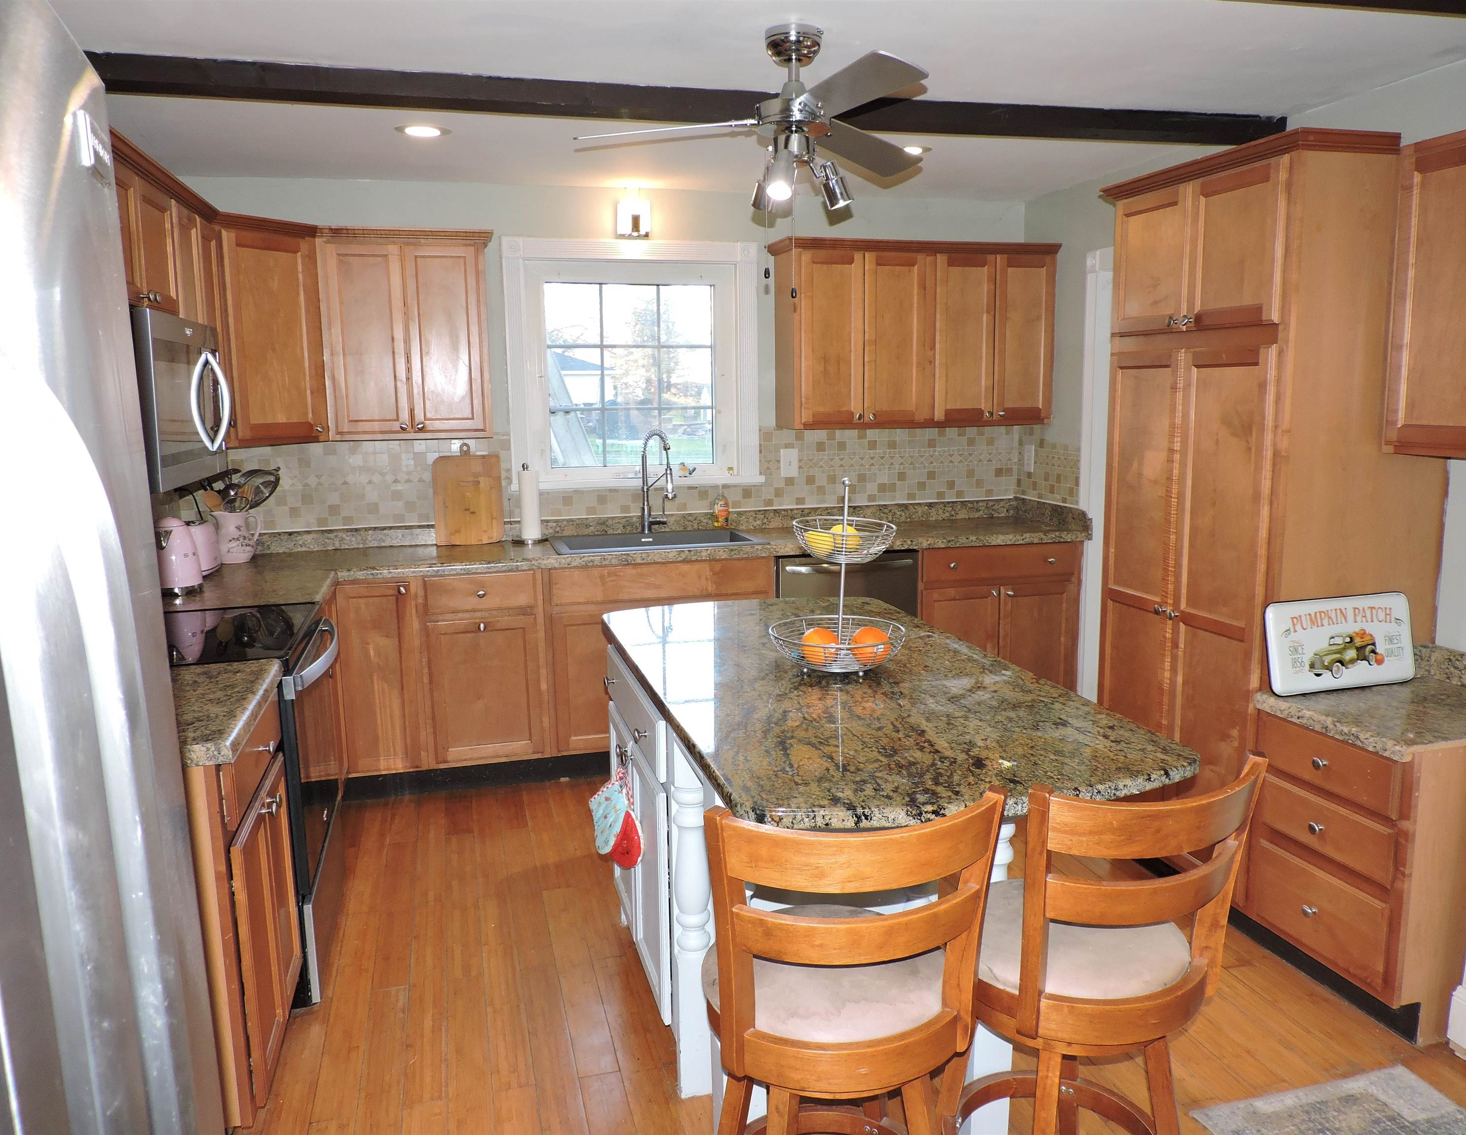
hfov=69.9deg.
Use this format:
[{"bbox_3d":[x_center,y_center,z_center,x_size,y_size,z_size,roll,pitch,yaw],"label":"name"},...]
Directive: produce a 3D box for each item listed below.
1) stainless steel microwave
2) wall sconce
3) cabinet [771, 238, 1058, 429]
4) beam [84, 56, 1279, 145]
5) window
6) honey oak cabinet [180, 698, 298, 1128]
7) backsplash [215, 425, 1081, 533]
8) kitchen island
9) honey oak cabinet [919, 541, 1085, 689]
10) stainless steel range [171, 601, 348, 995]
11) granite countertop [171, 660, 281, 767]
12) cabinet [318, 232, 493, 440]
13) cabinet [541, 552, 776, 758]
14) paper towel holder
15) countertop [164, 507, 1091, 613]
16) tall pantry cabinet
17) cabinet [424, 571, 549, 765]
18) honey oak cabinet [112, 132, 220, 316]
[{"bbox_3d":[-1.618,-0.429,2.719,0.425,0.427,0.752,-3,10,-15],"label":"stainless steel microwave"},{"bbox_3d":[-0.417,-1.504,4.462,0.156,0.190,0.130,-3,10,-15],"label":"wall sconce"},{"bbox_3d":[0.816,-1.044,4.748,1.275,0.804,0.360,-3,10,-15],"label":"cabinet"},{"bbox_3d":[0.006,-1.315,3.014,3.635,0.069,0.151,-3,11,-14],"label":"beam"},{"bbox_3d":[-0.424,-0.890,4.619,1.140,1.052,0.120,-3,11,-14],"label":"window"},{"bbox_3d":[-1.352,0.749,2.318,0.635,0.834,0.615,-3,11,-14],"label":"honey oak cabinet"},{"bbox_3d":[-0.353,-0.379,4.445,3.735,0.376,0.520,-3,11,-14],"label":"backsplash"},{"bbox_3d":[0.216,0.681,2.495,0.825,0.914,1.745,-3,10,-15],"label":"kitchen island"},{"bbox_3d":[1.102,0.256,4.897,0.785,0.816,0.630,-3,10,-15],"label":"honey oak cabinet"},{"bbox_3d":[-1.476,0.634,2.995,0.700,0.922,0.757,-3,11,-14],"label":"stainless steel range"},{"bbox_3d":[-1.318,0.315,2.156,0.640,0.040,0.660,-3,10,-15],"label":"granite countertop"},{"bbox_3d":[-1.284,-0.916,4.189,0.632,0.790,0.360,-3,11,-14],"label":"cabinet"},{"bbox_3d":[-0.344,0.338,4.521,0.920,0.816,0.630,-3,10,-15],"label":"cabinet"},{"bbox_3d":[-0.880,-0.281,4.503,0.150,0.348,0.150,-3,10,-15],"label":"paper towel holder"},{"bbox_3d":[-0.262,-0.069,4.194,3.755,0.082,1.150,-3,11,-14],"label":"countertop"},{"bbox_3d":[1.587,-0.076,3.205,0.610,2.175,0.810,-3,11,-14],"label":"tall pantry cabinet"},{"bbox_3d":[-1.020,0.376,4.346,0.477,0.816,0.630,-3,10,-15],"label":"cabinet"},{"bbox_3d":[-1.670,-0.861,2.675,0.350,0.395,0.830,-3,10,-15],"label":"honey oak cabinet"}]

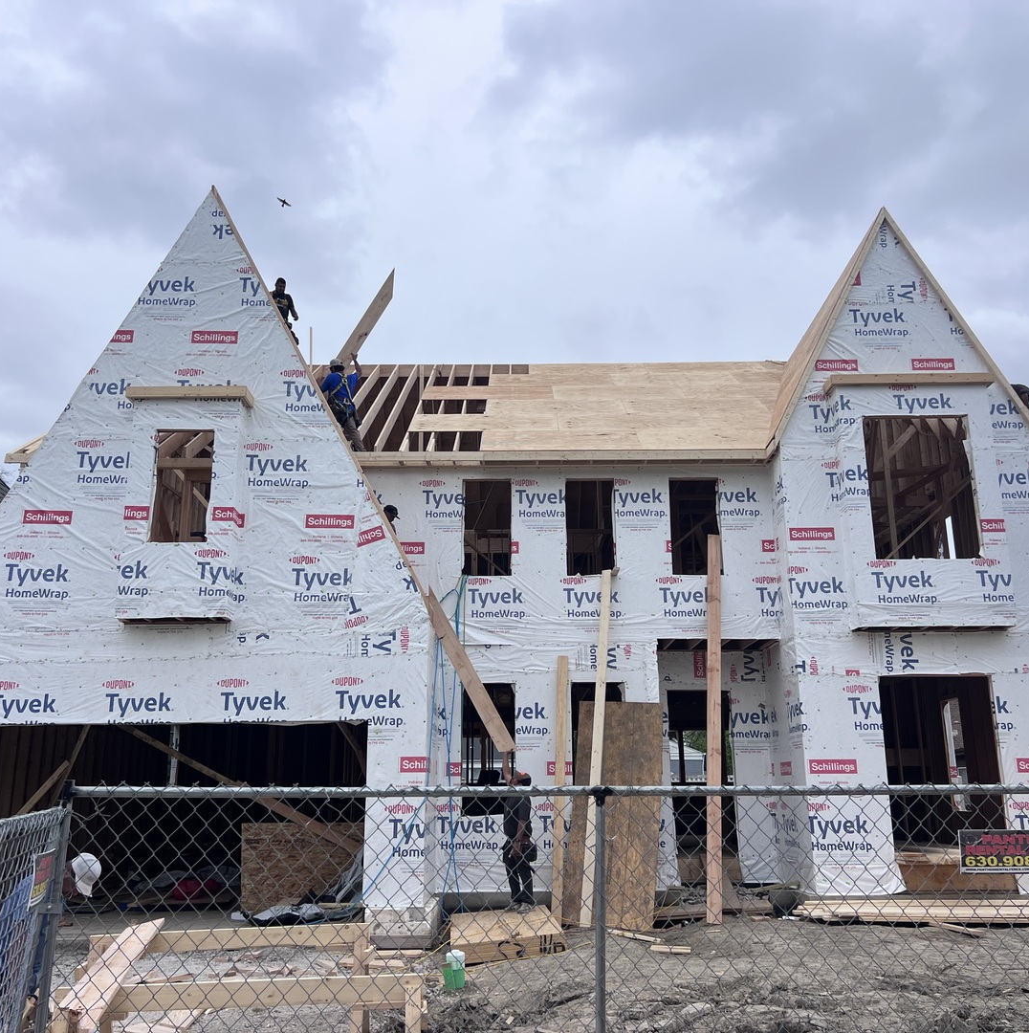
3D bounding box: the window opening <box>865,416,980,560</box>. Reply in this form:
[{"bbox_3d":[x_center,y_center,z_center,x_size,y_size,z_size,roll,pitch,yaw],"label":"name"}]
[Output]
[{"bbox_3d":[5.674,-0.405,14.462,1.451,2.077,0.160,0,-15,0],"label":"window opening"}]

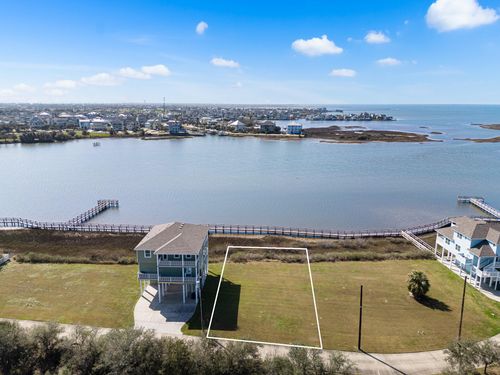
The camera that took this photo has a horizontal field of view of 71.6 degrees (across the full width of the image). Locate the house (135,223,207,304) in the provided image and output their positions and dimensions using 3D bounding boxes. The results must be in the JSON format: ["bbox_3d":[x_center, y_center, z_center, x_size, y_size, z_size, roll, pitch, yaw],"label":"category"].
[{"bbox_3d":[-15.970,14.486,73.633,12.941,13.351,15.611,0,14,1],"label":"house"}]

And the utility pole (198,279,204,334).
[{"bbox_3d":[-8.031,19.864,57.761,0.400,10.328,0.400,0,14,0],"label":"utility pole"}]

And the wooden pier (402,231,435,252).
[{"bbox_3d":[46.914,15.651,96.026,1.750,1.600,15.746,-1,14,-6],"label":"wooden pier"}]

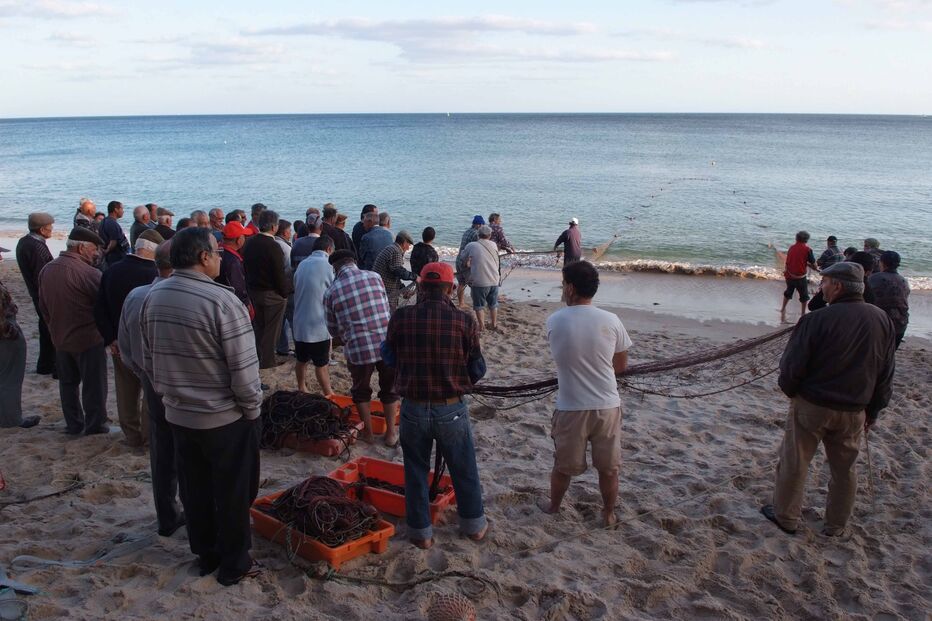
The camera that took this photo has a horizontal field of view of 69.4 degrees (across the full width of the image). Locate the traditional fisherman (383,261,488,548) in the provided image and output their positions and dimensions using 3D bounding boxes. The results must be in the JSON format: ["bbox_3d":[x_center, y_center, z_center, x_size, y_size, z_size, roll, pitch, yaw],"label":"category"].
[{"bbox_3d":[-0.158,0.552,3.870,0.590,1.711,0.420,2,16,8],"label":"traditional fisherman"}]

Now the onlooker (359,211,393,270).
[{"bbox_3d":[-1.195,-0.468,9.134,0.540,1.750,0.340,7,18,24],"label":"onlooker"}]

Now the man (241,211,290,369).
[{"bbox_3d":[-2.131,-0.217,7.224,0.550,1.730,0.400,6,17,21],"label":"man"}]

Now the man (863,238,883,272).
[{"bbox_3d":[6.345,-0.289,10.530,0.540,1.690,0.350,1,16,2],"label":"man"}]

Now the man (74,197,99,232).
[{"bbox_3d":[-5.295,-0.673,9.388,0.520,1.700,0.340,12,20,36],"label":"man"}]

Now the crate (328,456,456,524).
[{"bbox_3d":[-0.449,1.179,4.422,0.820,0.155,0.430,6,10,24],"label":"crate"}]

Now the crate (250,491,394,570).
[{"bbox_3d":[-0.850,1.260,3.885,0.799,0.140,0.398,7,5,39],"label":"crate"}]

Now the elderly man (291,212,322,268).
[{"bbox_3d":[-2.032,-0.424,8.735,0.520,1.670,0.360,5,17,17],"label":"elderly man"}]

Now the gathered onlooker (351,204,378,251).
[{"bbox_3d":[-1.325,-0.537,9.049,0.520,1.770,0.360,6,17,20],"label":"gathered onlooker"}]

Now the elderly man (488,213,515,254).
[{"bbox_3d":[0.604,-0.912,12.232,0.620,1.720,0.520,-4,17,-14],"label":"elderly man"}]

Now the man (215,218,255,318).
[{"bbox_3d":[-2.264,-0.030,6.602,0.520,1.700,0.400,11,20,33],"label":"man"}]

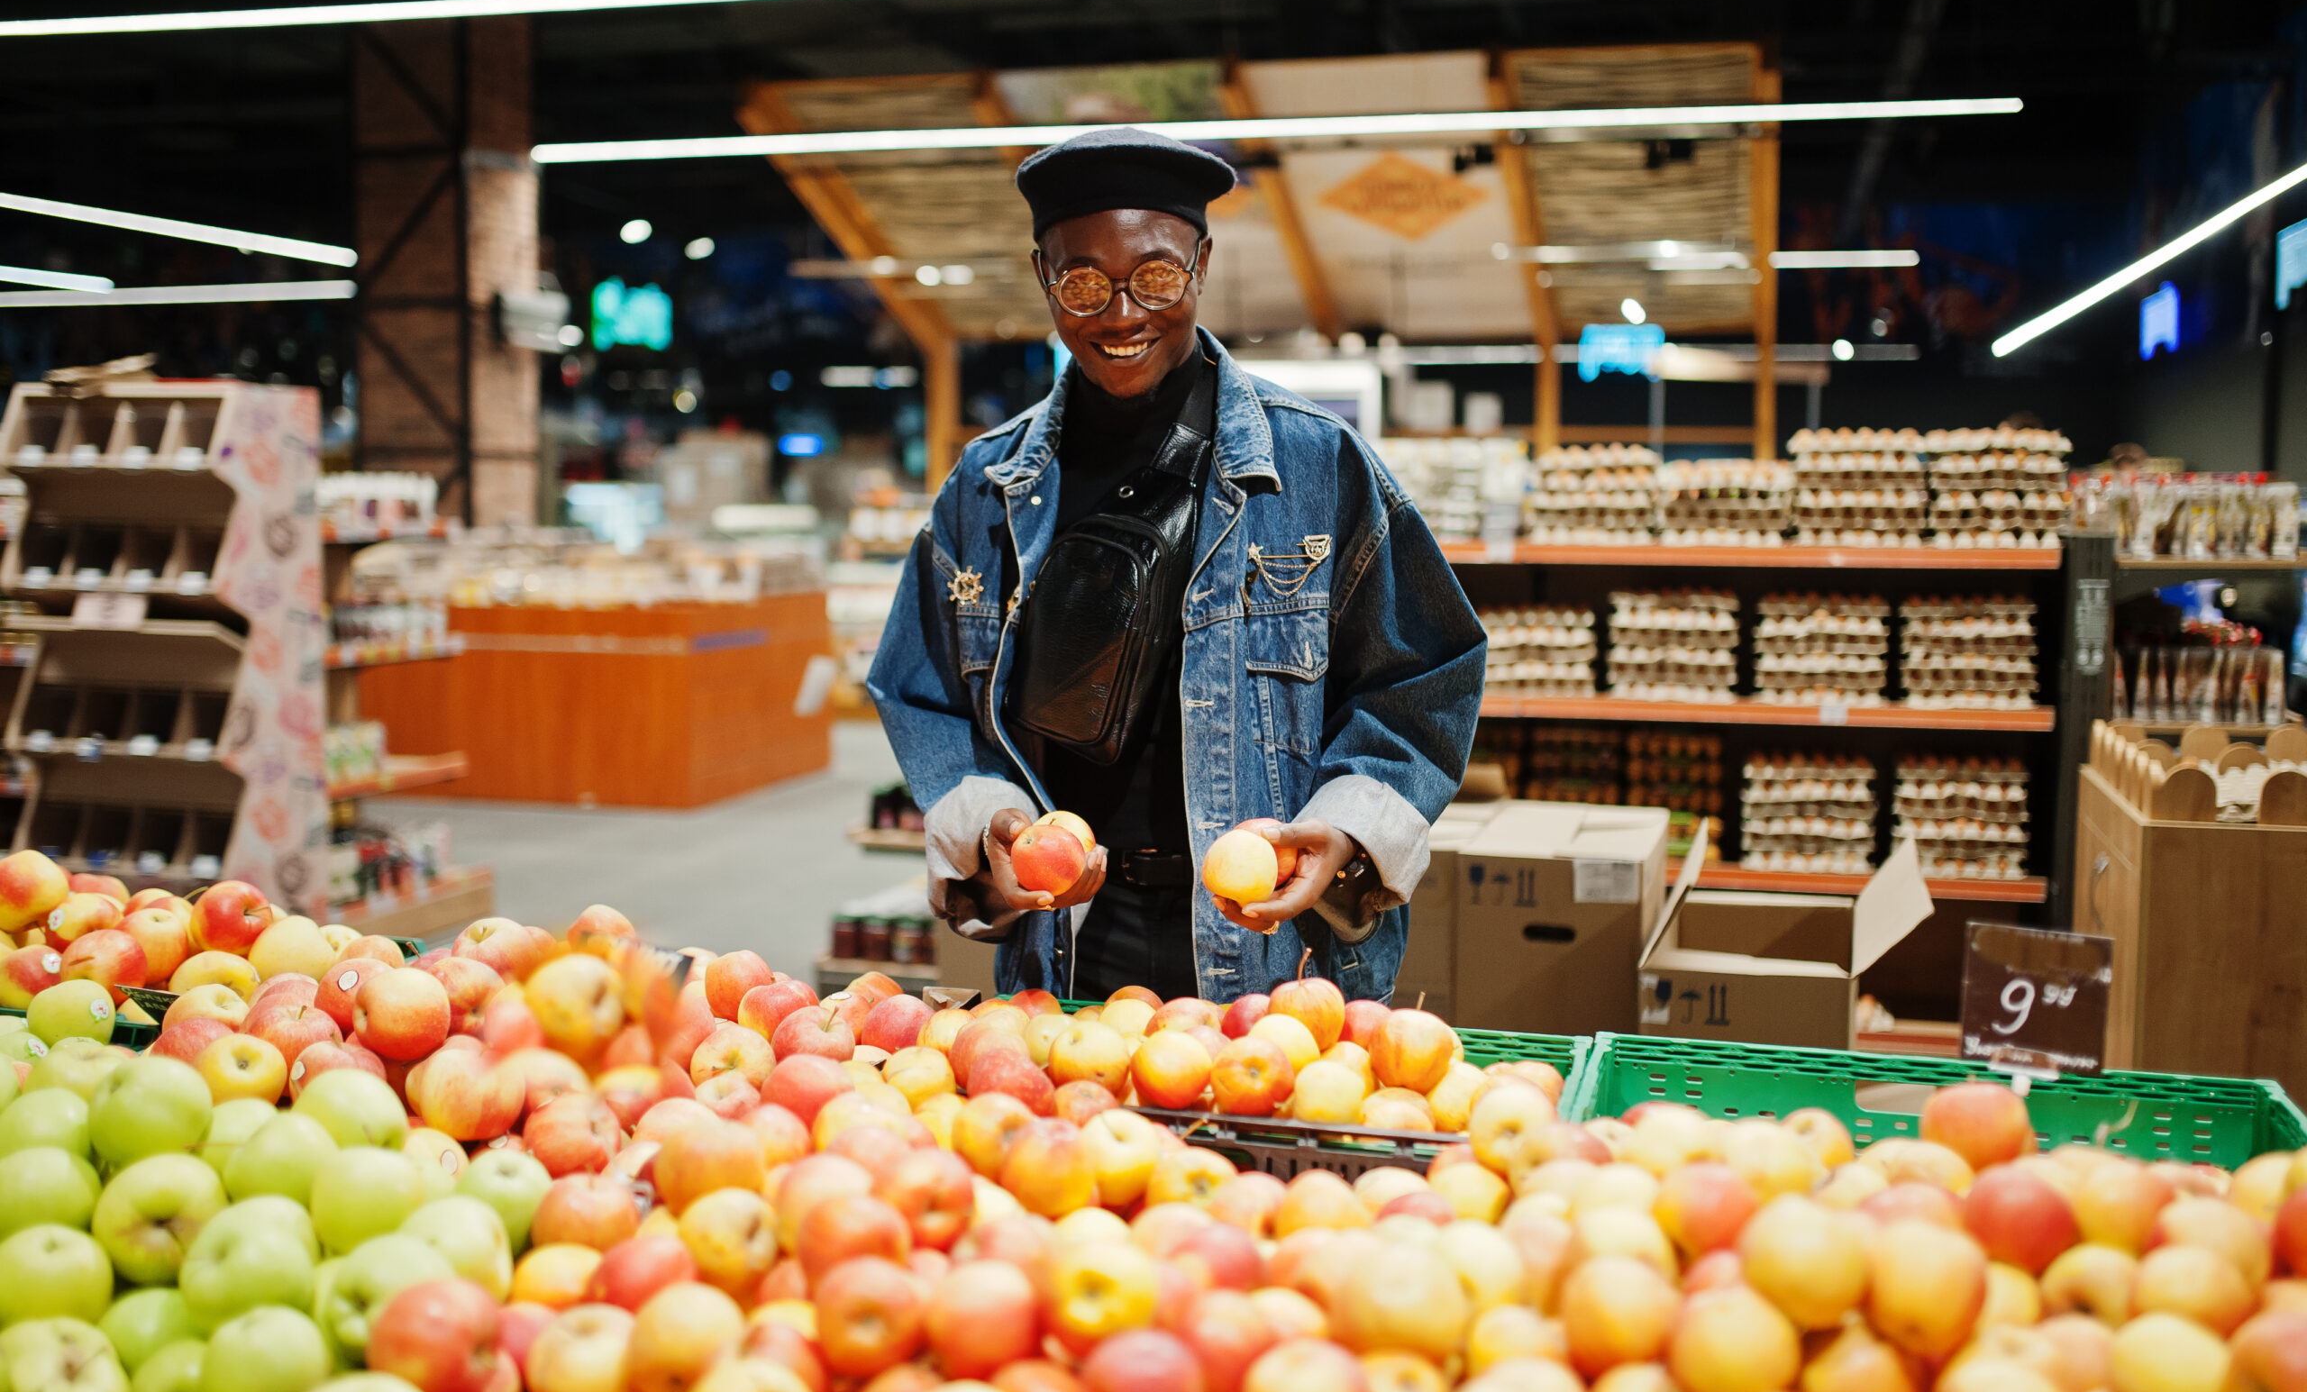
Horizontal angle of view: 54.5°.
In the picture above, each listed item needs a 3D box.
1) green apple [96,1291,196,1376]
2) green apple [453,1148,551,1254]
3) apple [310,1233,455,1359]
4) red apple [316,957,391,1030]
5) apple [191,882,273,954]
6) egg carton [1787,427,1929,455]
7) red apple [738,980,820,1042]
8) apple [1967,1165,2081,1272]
[{"bbox_3d":[-0.615,0.399,1.380,0.075,0.070,0.075,0,5,0],"label":"green apple"},{"bbox_3d":[-0.475,0.371,1.640,0.071,0.070,0.071,-1,5,-16],"label":"green apple"},{"bbox_3d":[-0.470,0.368,1.370,0.078,0.073,0.078,-1,5,-19],"label":"apple"},{"bbox_3d":[-0.724,0.274,2.040,0.073,0.068,0.073,-1,5,-20],"label":"red apple"},{"bbox_3d":[-0.888,0.214,2.160,0.073,0.069,0.073,-2,5,-22],"label":"apple"},{"bbox_3d":[1.685,-0.610,5.360,0.300,0.068,0.300,2,5,14],"label":"egg carton"},{"bbox_3d":[-0.345,0.295,2.070,0.075,0.070,0.075,2,5,14],"label":"red apple"},{"bbox_3d":[0.586,0.351,1.510,0.077,0.072,0.077,0,5,0],"label":"apple"}]

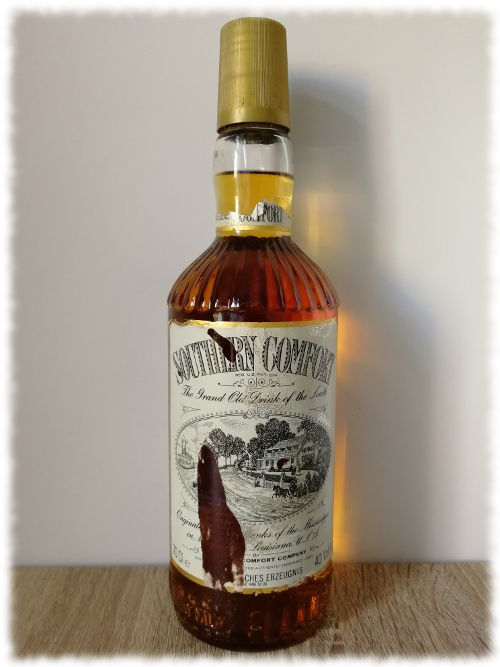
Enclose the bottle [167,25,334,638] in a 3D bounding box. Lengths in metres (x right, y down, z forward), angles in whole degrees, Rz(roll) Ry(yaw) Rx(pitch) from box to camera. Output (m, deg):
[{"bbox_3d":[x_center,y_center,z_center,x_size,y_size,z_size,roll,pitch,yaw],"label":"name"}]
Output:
[{"bbox_3d":[0.002,-0.002,0.261,0.084,0.286,0.084,0,4,-2],"label":"bottle"}]

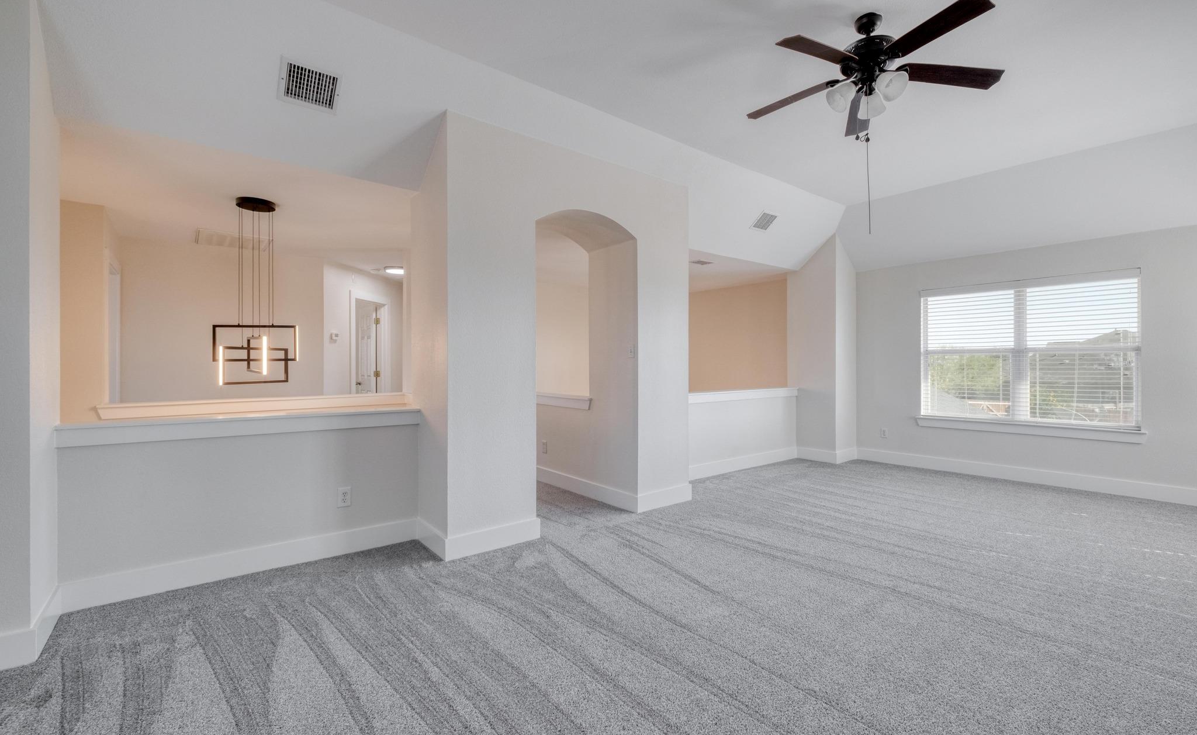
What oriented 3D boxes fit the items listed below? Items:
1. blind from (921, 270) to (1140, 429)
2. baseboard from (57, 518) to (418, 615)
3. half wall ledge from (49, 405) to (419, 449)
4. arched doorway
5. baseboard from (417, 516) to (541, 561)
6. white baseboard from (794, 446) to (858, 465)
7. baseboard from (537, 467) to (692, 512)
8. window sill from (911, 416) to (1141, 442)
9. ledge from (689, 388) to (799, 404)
[{"bbox_3d":[4.496,-0.177,5.365,0.068,1.509,1.830,0,0,-38],"label":"blind"},{"bbox_3d":[-2.005,1.167,3.056,1.784,0.148,0.025,0,0,-38],"label":"baseboard"},{"bbox_3d":[-1.985,0.342,3.014,1.755,0.110,0.182,0,0,-38],"label":"half wall ledge"},{"bbox_3d":[-0.271,0.015,4.166,0.994,2.442,0.664,0,0,-38],"label":"arched doorway"},{"bbox_3d":[-0.871,1.164,3.610,0.713,0.148,0.566,0,0,-38],"label":"baseboard"},{"bbox_3d":[3.086,1.153,6.692,0.560,0.148,0.541,0,0,-38],"label":"white baseboard"},{"bbox_3d":[0.082,1.162,5.086,0.695,0.148,1.704,0,0,-38],"label":"baseboard"},{"bbox_3d":[4.487,0.657,5.354,0.111,0.106,1.904,0,0,-38],"label":"window sill"},{"bbox_3d":[1.585,0.342,5.930,2.743,0.111,0.228,0,0,-38],"label":"ledge"}]

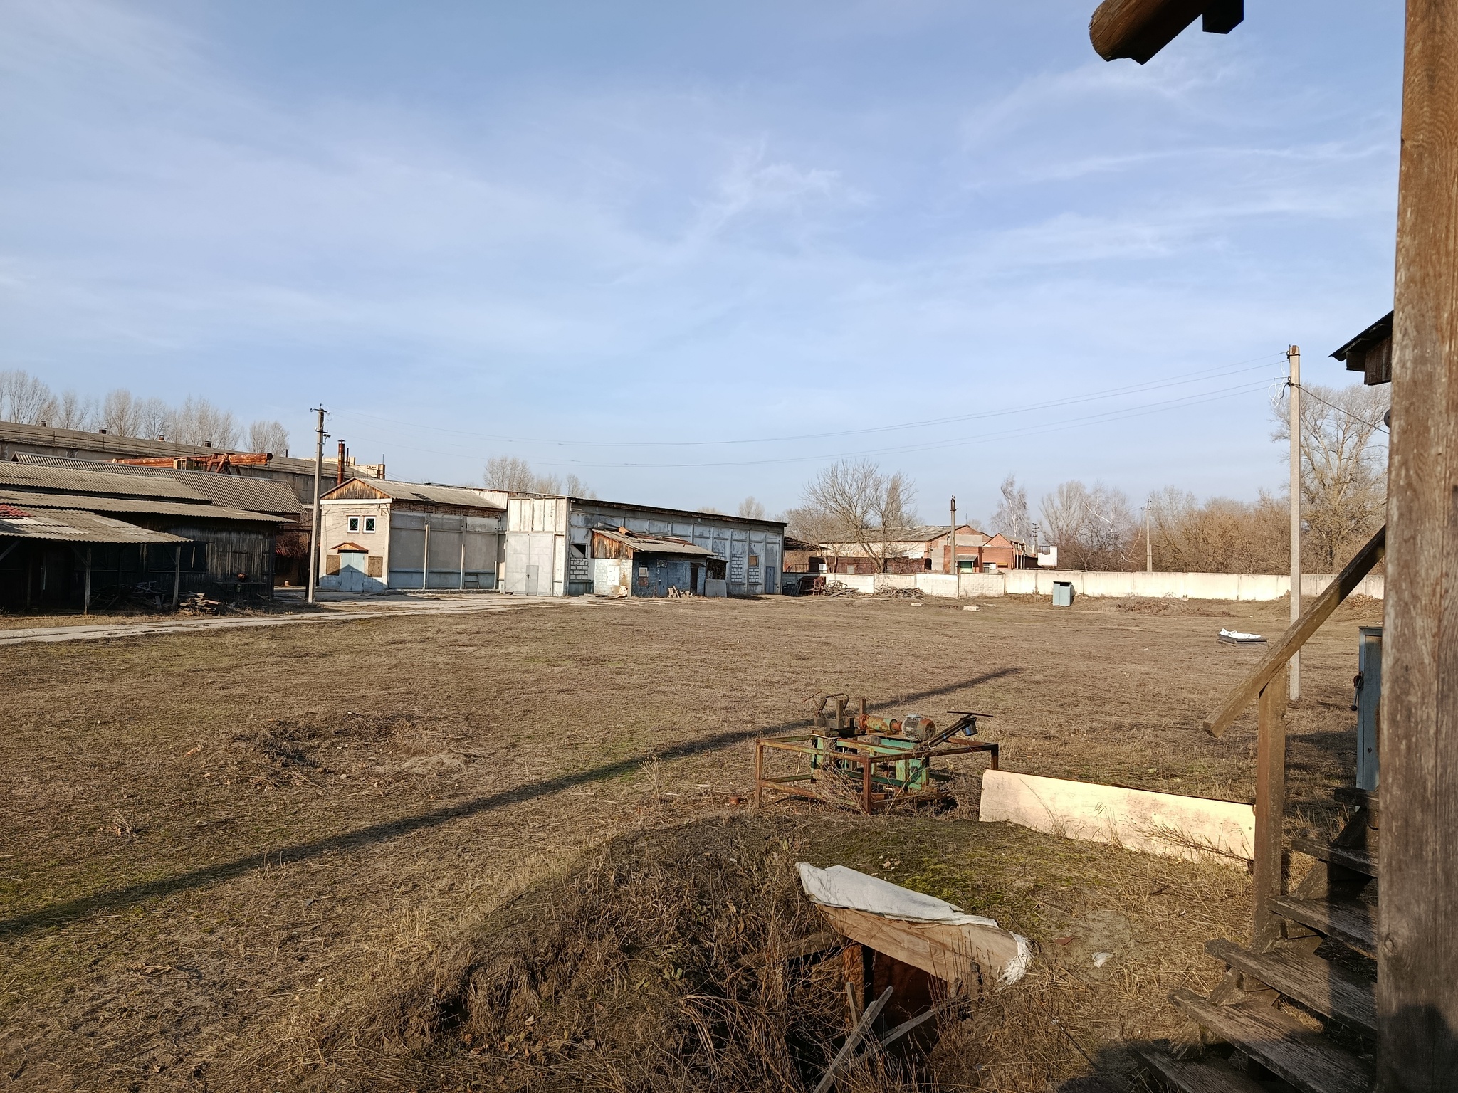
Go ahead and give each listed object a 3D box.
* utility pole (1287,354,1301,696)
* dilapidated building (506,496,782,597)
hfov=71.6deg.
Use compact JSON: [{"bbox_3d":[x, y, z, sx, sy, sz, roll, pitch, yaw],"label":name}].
[{"bbox_3d":[10.580,-0.425,18.900,0.200,6.700,0.200,0,-2,42],"label":"utility pole"},{"bbox_3d":[-5.329,0.529,82.402,6.500,6.700,30.300,1,-2,32],"label":"dilapidated building"}]

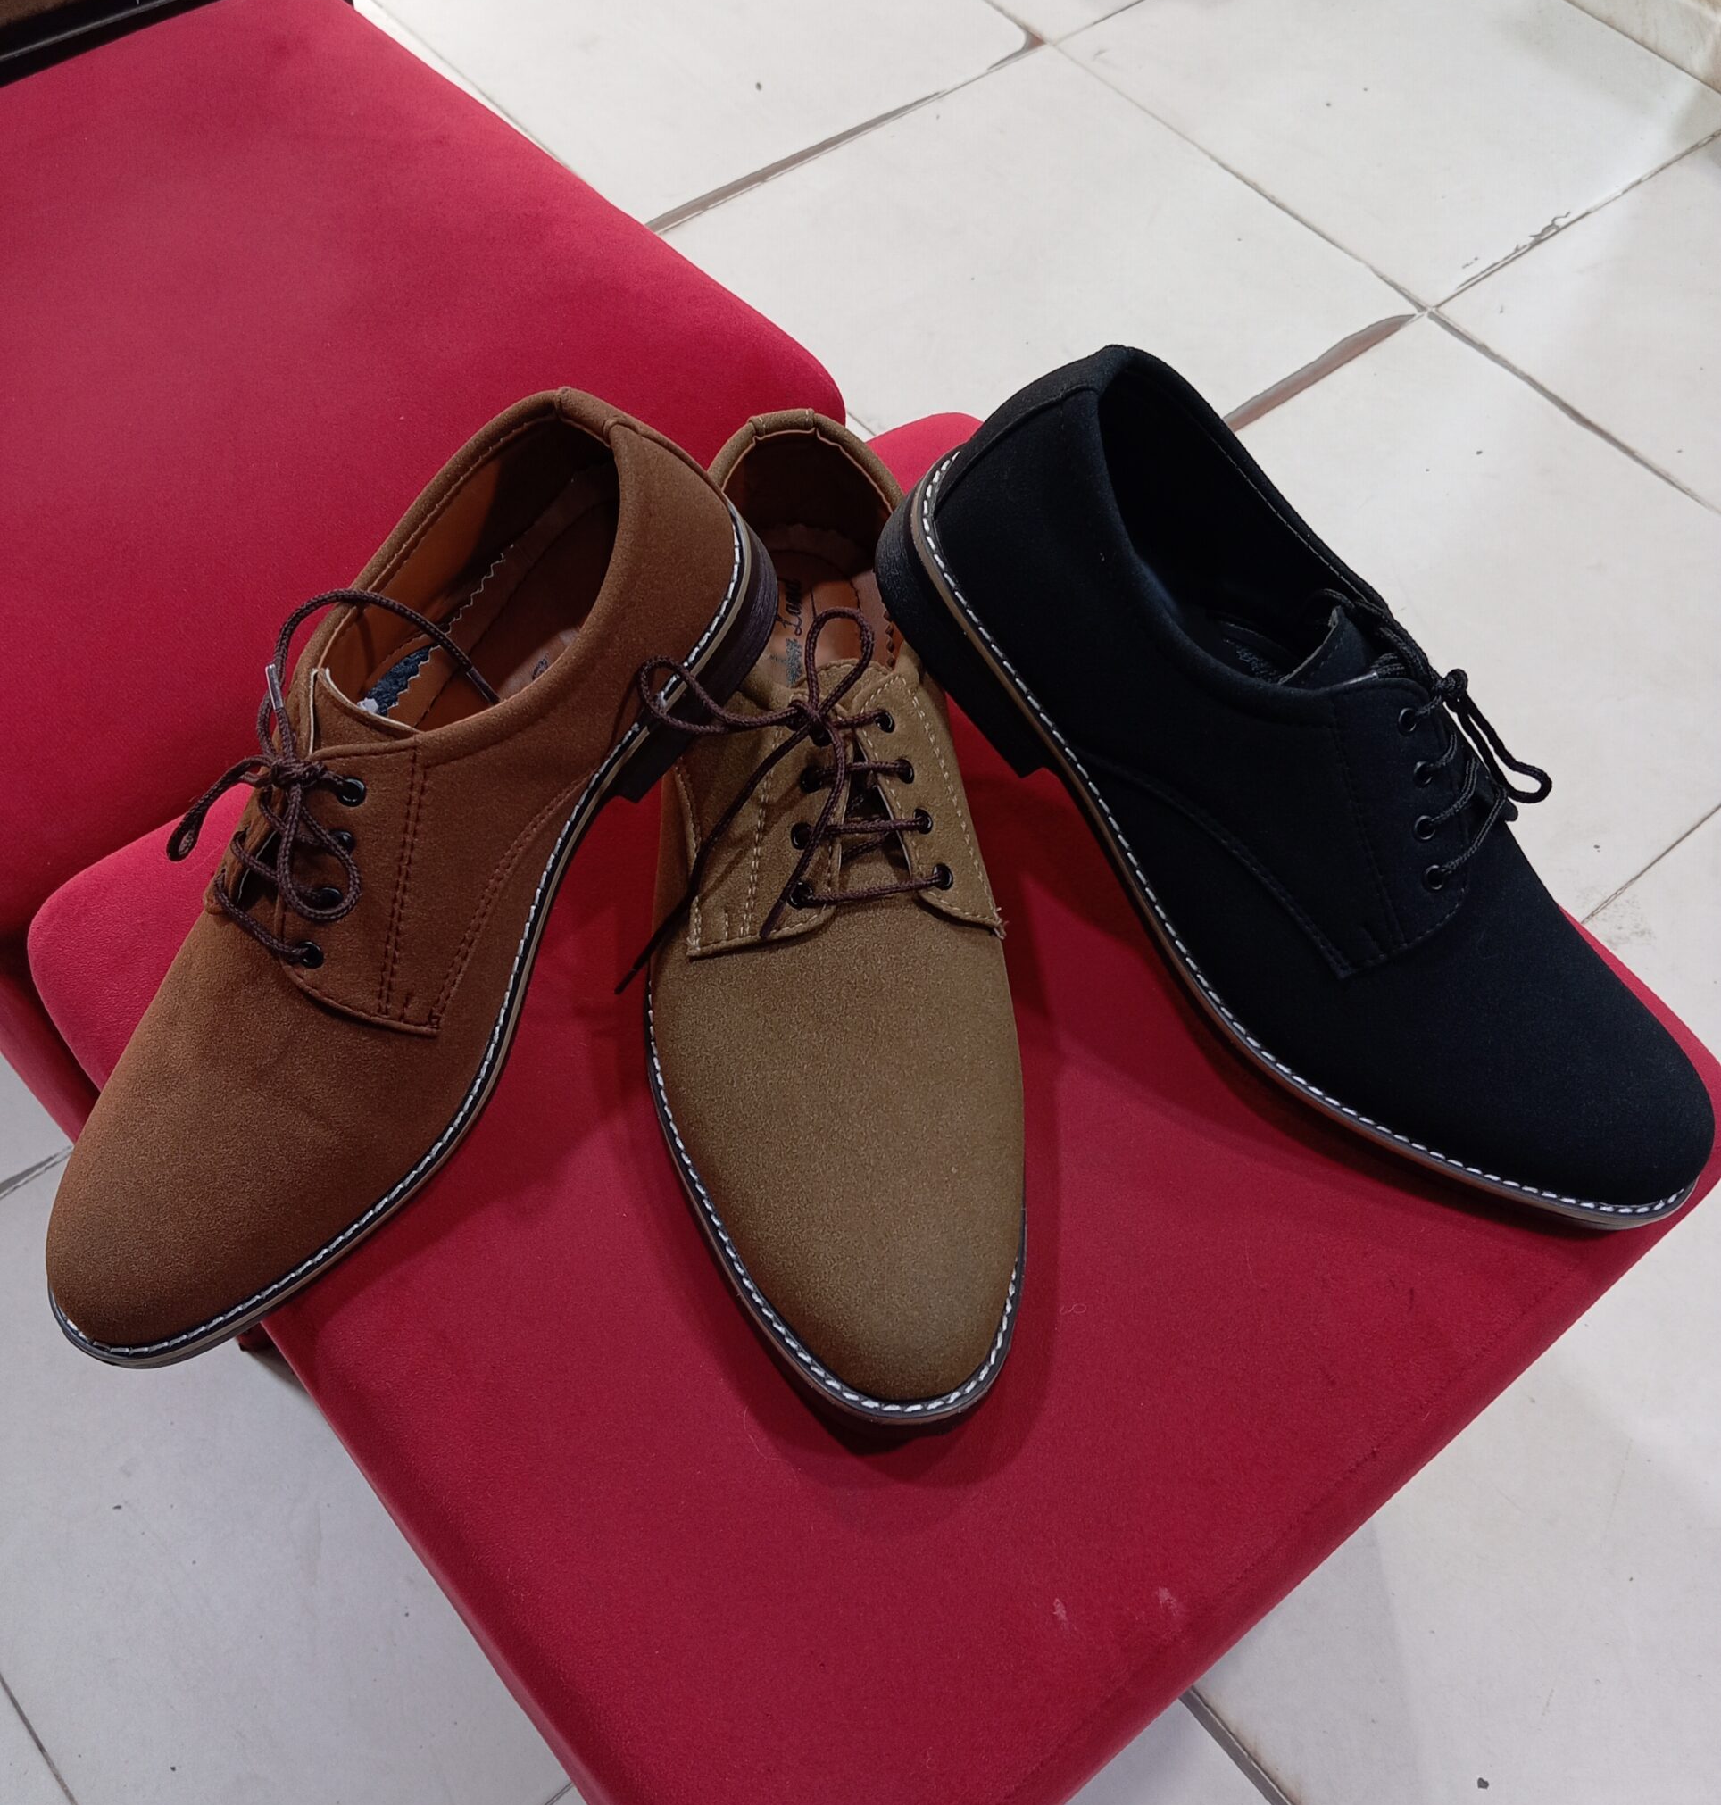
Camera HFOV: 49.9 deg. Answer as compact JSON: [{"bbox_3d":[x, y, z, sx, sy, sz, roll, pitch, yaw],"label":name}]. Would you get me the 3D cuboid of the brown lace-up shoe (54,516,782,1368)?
[{"bbox_3d":[-0.141,-0.010,0.506,0.108,0.112,0.300,34,83,18],"label":"brown lace-up shoe"}]

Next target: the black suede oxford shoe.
[{"bbox_3d":[0.138,-0.024,0.503,0.300,0.112,0.108,42,65,-2],"label":"black suede oxford shoe"}]

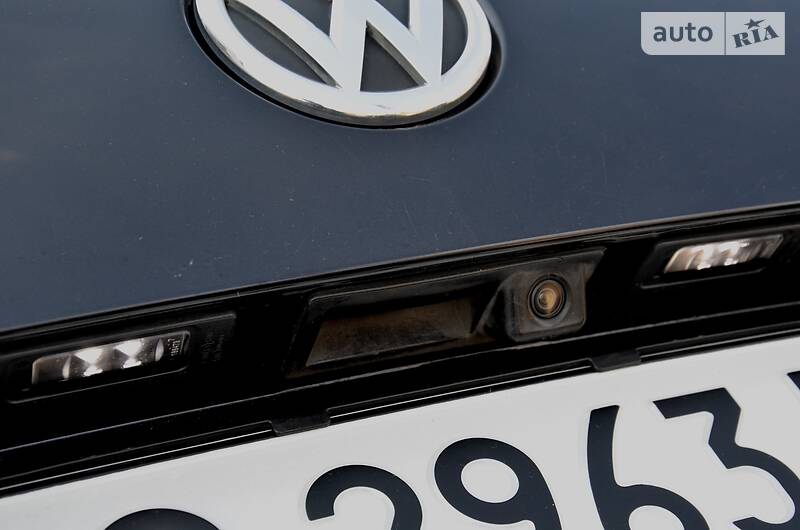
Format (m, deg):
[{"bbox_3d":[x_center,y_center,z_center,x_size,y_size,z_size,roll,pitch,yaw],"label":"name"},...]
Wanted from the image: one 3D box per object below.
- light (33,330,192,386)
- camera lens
[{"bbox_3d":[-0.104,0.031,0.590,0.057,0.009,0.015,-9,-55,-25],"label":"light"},{"bbox_3d":[0.057,0.013,0.655,0.016,0.016,0.009,-9,11,-25],"label":"camera lens"}]

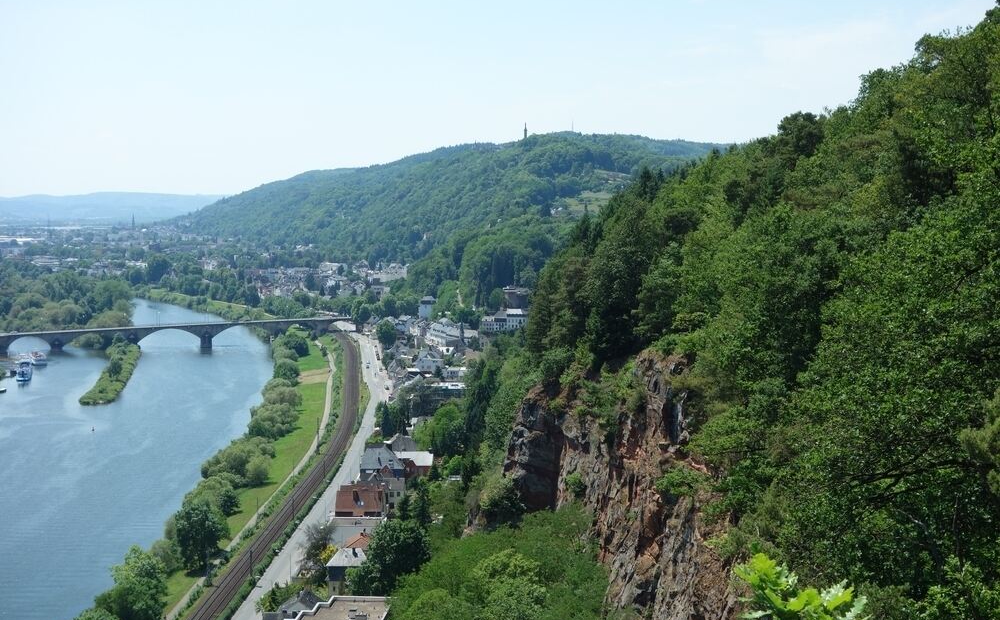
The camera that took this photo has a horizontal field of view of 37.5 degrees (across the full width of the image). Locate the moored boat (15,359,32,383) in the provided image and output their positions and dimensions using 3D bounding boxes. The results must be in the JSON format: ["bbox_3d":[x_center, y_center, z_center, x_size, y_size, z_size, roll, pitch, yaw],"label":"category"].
[{"bbox_3d":[-272.381,34.986,843.394,8.200,7.500,38.000,-1,4,-16],"label":"moored boat"}]

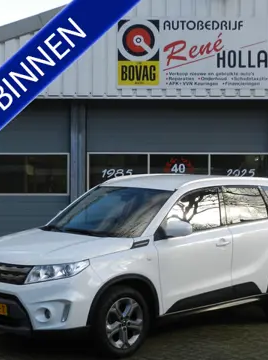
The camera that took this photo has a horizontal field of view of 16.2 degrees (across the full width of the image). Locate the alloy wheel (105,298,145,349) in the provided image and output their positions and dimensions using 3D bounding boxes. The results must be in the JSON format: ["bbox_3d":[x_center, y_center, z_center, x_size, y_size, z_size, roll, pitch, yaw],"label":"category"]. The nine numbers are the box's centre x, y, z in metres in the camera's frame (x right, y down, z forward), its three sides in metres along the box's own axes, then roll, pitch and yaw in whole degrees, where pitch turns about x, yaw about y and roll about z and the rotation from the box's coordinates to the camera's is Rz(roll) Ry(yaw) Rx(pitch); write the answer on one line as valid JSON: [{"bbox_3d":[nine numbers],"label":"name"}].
[{"bbox_3d":[-0.145,1.309,8.713,0.465,0.465,0.180,-3,3,-43],"label":"alloy wheel"}]

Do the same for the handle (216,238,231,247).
[{"bbox_3d":[0.915,0.635,9.553,0.205,0.064,0.053,-3,3,-43],"label":"handle"}]

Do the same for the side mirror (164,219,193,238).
[{"bbox_3d":[0.425,0.465,9.011,0.170,0.175,0.240,-3,3,-43],"label":"side mirror"}]

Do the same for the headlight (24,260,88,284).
[{"bbox_3d":[-0.693,0.828,8.442,0.430,0.210,0.380,-3,3,-43],"label":"headlight"}]

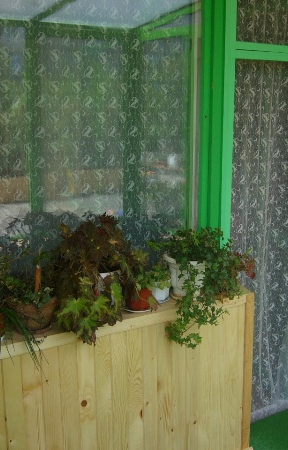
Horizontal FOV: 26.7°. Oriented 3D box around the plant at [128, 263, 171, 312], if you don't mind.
[{"bbox_3d":[0.018,0.284,2.895,0.230,0.200,0.170,-6,12,-33],"label":"plant"}]

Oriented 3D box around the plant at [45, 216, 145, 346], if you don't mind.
[{"bbox_3d":[-0.207,0.217,2.687,0.500,0.520,0.330,-6,12,-33],"label":"plant"}]

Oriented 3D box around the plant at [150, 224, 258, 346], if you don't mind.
[{"bbox_3d":[0.291,0.280,3.036,0.580,0.525,0.330,-6,12,-33],"label":"plant"}]

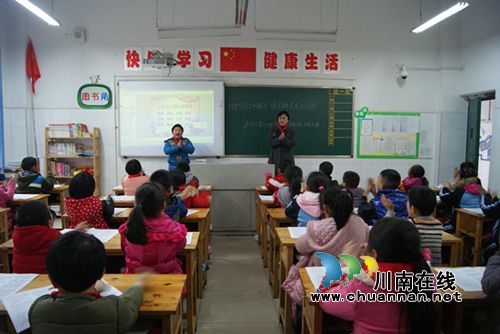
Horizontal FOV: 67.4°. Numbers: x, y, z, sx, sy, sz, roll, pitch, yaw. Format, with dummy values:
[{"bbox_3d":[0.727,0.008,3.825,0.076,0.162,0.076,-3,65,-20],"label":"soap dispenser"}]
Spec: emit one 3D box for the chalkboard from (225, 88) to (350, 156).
[{"bbox_3d":[0.666,-0.765,6.376,2.190,1.200,0.060,0,5,-3],"label":"chalkboard"}]

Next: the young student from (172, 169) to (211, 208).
[{"bbox_3d":[-0.633,0.515,3.872,0.420,1.016,0.550,1,5,7],"label":"young student"}]

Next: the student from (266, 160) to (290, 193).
[{"bbox_3d":[0.343,0.445,4.556,0.420,1.077,0.520,-1,6,-11],"label":"student"}]

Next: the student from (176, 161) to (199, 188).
[{"bbox_3d":[-0.724,0.456,4.505,0.400,1.063,0.520,0,6,2],"label":"student"}]

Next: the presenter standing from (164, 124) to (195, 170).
[{"bbox_3d":[-1.038,0.102,5.582,0.450,1.460,0.320,-1,5,-7],"label":"presenter standing"}]

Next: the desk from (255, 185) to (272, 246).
[{"bbox_3d":[0.690,0.600,4.870,1.200,0.670,0.410,0,5,-3],"label":"desk"}]

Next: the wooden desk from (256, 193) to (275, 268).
[{"bbox_3d":[0.724,0.671,4.104,1.200,0.670,0.410,0,5,-3],"label":"wooden desk"}]

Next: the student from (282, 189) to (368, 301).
[{"bbox_3d":[0.451,0.657,2.369,0.460,1.077,0.580,-1,6,-11],"label":"student"}]

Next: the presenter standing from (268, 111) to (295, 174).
[{"bbox_3d":[0.510,-0.100,6.101,0.460,1.605,0.340,0,6,-3],"label":"presenter standing"}]

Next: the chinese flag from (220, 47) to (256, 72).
[{"bbox_3d":[-0.193,-1.833,6.432,0.610,0.404,0.015,0,6,-3],"label":"chinese flag"}]

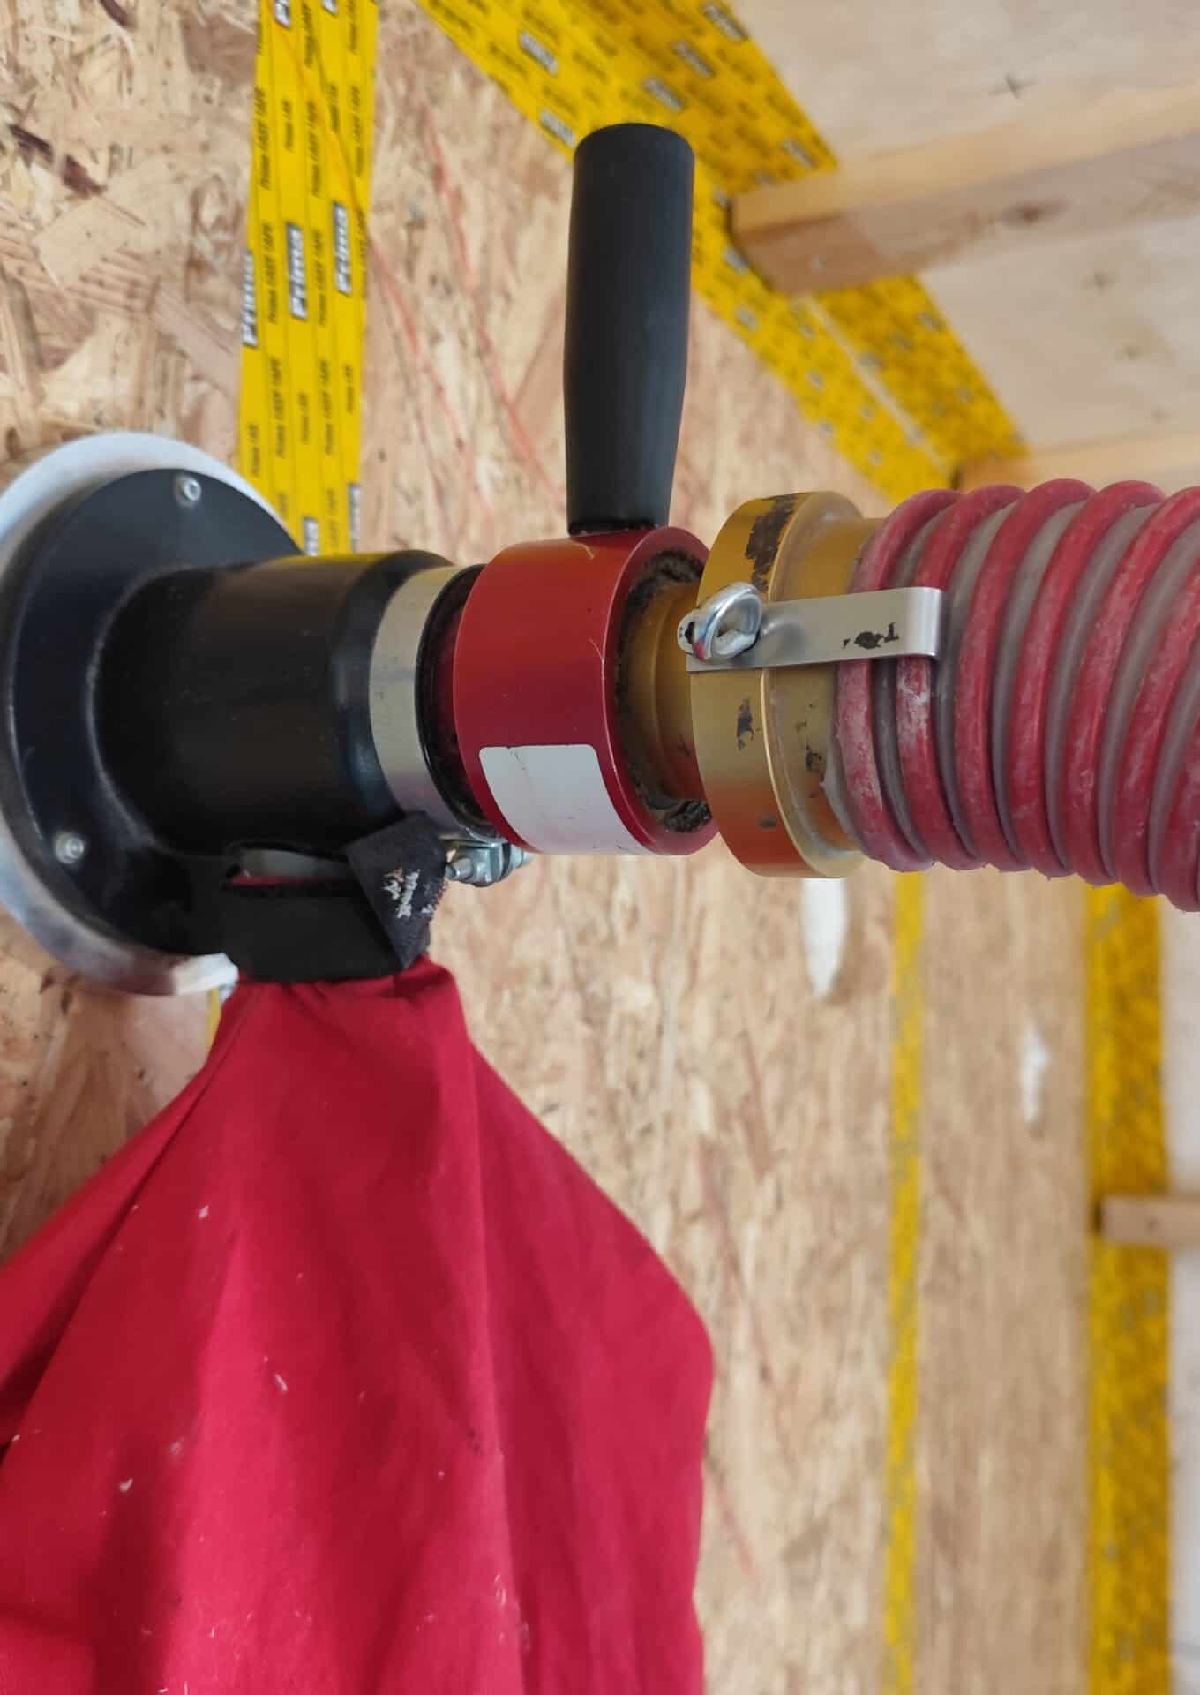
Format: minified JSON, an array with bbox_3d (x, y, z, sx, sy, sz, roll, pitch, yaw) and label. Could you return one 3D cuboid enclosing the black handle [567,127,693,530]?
[{"bbox_3d":[0.007,-0.122,0.363,0.030,0.097,0.030,3,-4,0],"label":"black handle"}]

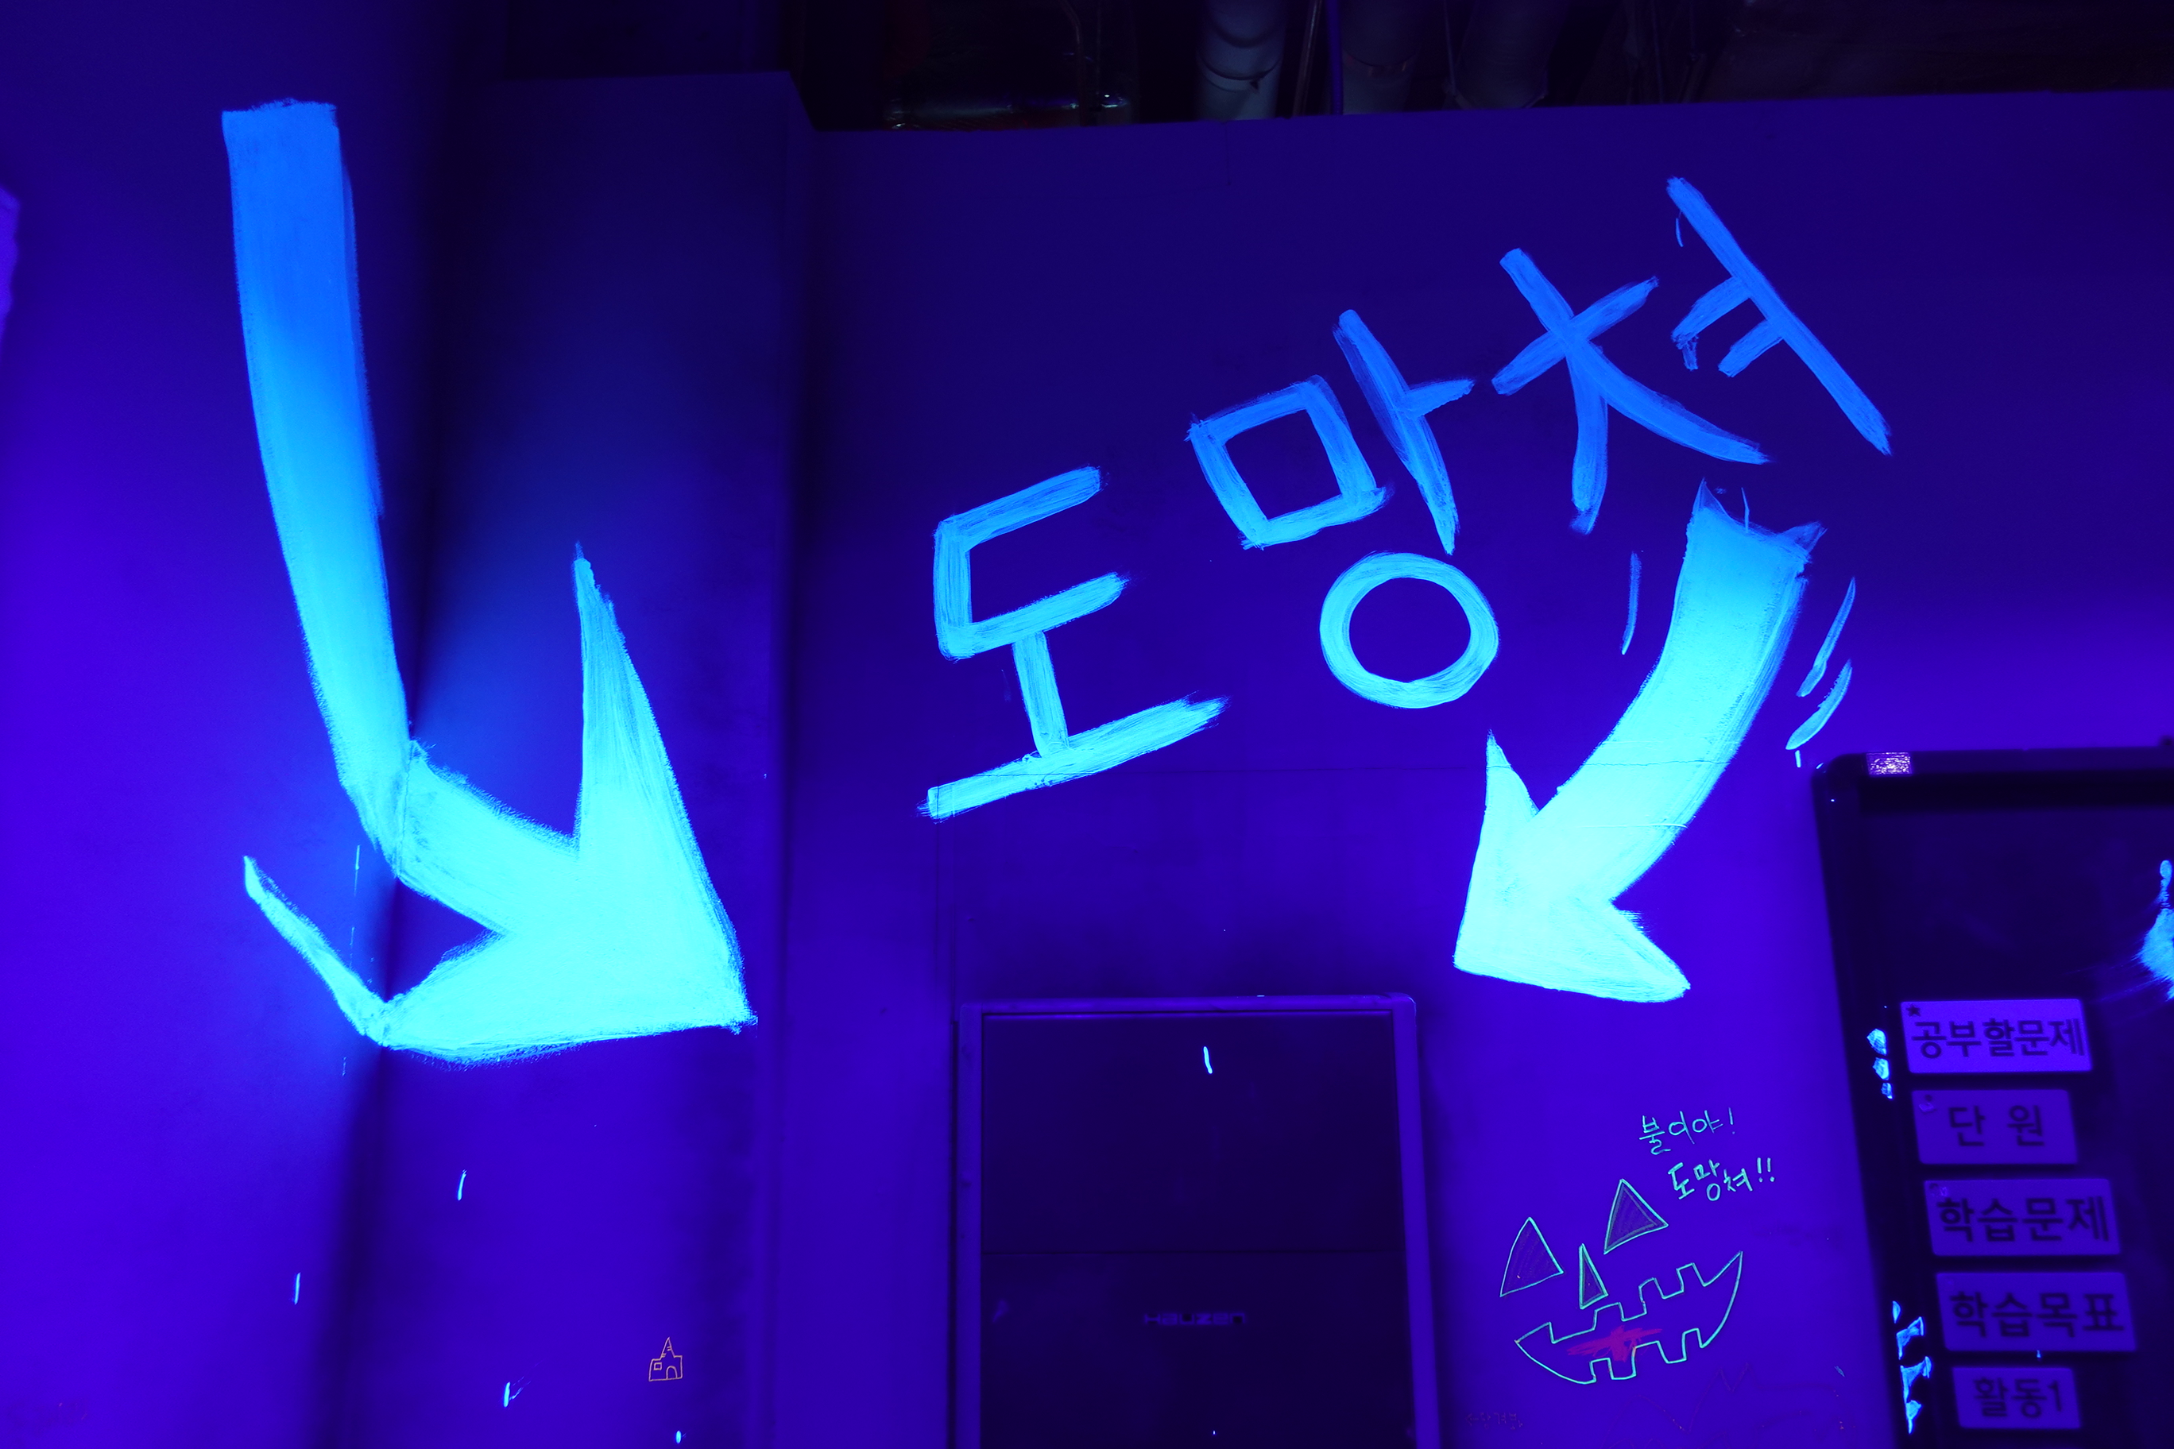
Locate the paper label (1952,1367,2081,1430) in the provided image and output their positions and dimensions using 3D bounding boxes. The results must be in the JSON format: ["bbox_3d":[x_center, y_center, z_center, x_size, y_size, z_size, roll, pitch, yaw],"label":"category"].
[{"bbox_3d":[1.079,0.782,1.682,0.135,0.066,0.004,-1,-13,3],"label":"paper label"}]

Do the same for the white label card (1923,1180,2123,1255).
[{"bbox_3d":[1.113,0.586,1.725,0.214,0.086,0.004,-1,-13,3],"label":"white label card"}]

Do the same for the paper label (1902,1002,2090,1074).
[{"bbox_3d":[1.112,0.381,1.772,0.214,0.087,0.004,-1,-13,3],"label":"paper label"}]

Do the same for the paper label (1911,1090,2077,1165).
[{"bbox_3d":[1.096,0.485,1.749,0.183,0.086,0.004,-1,-13,3],"label":"paper label"}]

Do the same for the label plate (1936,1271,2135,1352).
[{"bbox_3d":[1.114,0.689,1.701,0.214,0.086,0.004,-1,-13,3],"label":"label plate"}]

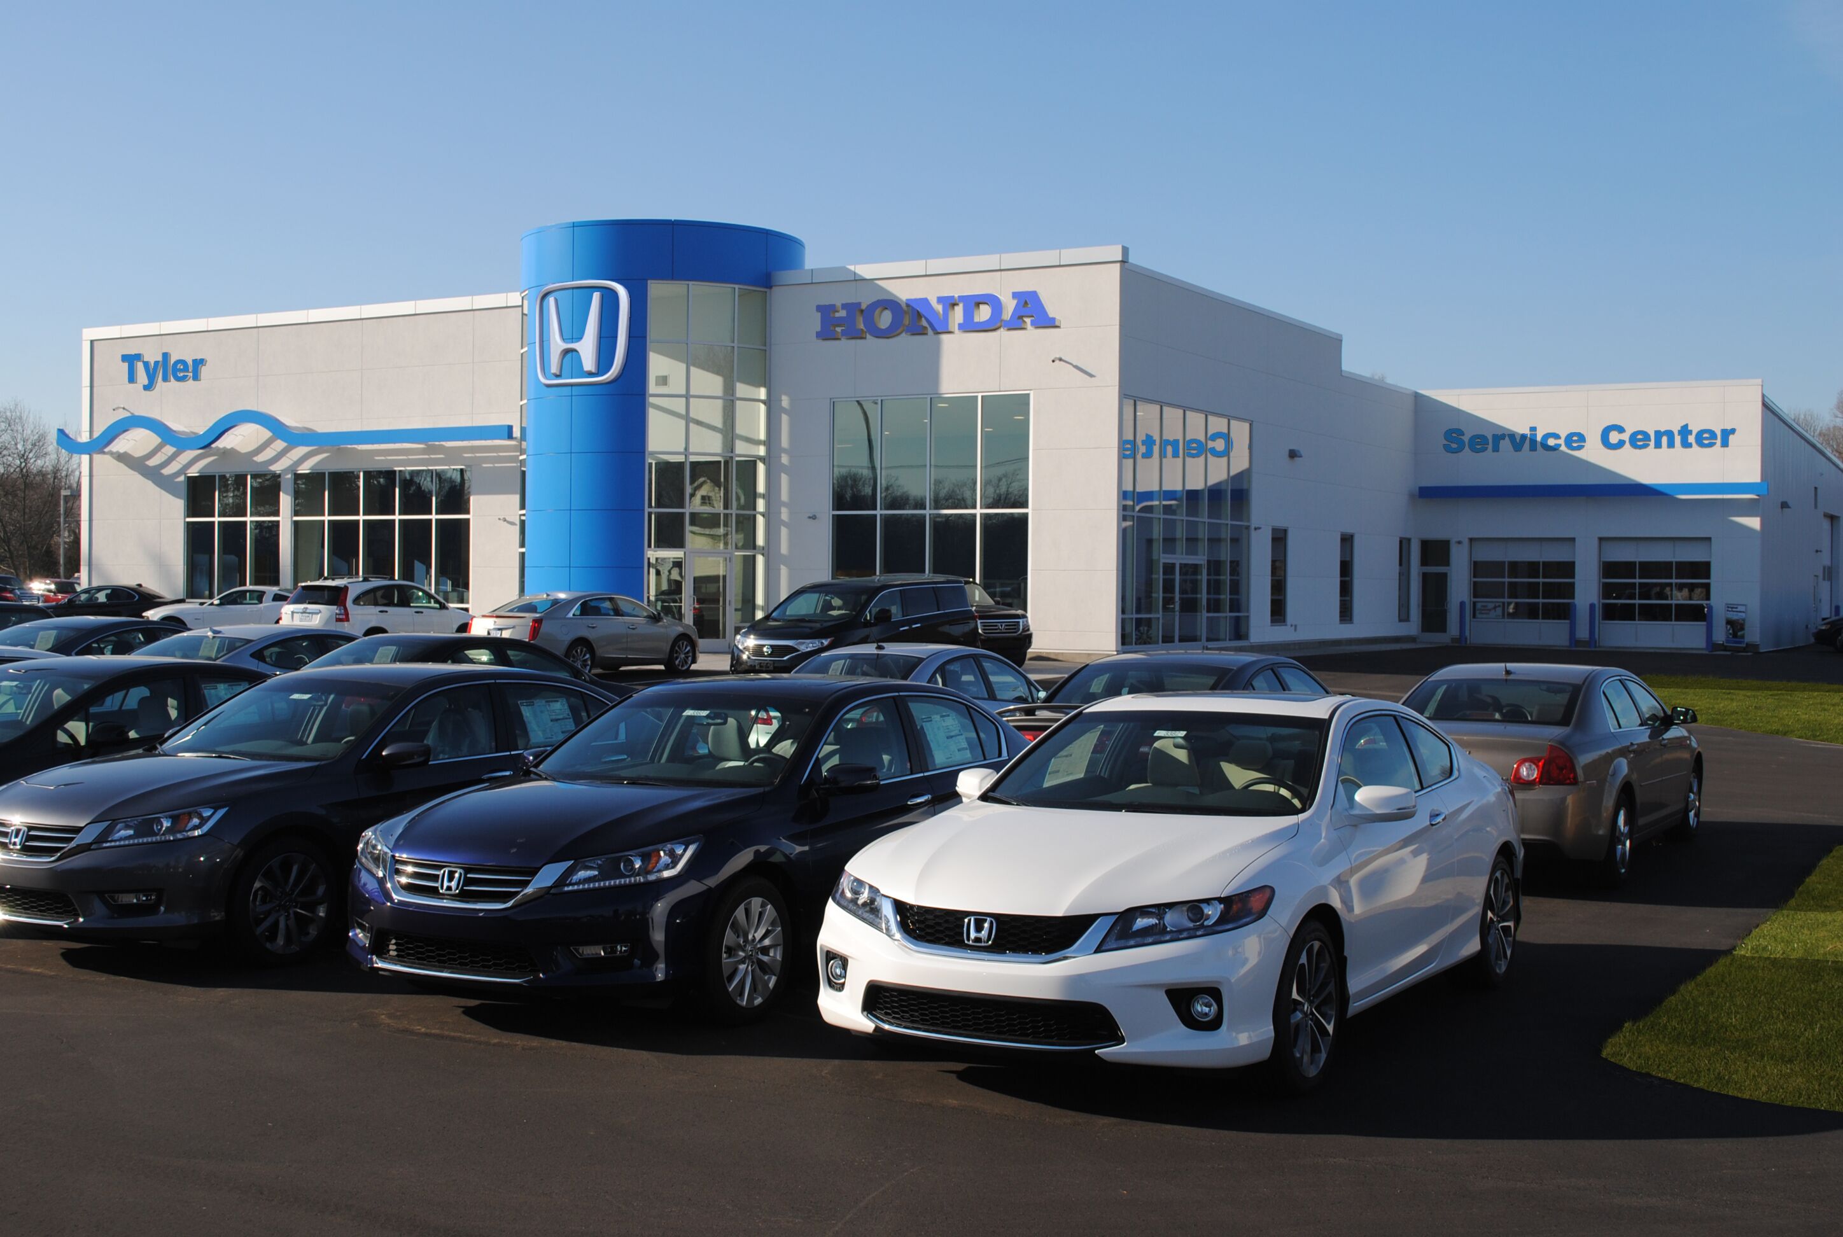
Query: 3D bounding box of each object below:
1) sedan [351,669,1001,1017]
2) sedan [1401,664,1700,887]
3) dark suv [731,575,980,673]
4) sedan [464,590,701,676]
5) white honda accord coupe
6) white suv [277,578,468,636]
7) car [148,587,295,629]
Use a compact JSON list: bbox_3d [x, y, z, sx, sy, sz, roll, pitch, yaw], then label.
[{"bbox_3d":[-0.792,1.033,10.341,1.849,1.466,4.862,1,1,29],"label":"sedan"},{"bbox_3d":[4.630,1.073,15.000,1.786,1.451,4.872,1,1,30],"label":"sedan"},{"bbox_3d":[-1.042,0.253,33.119,1.971,1.830,5.100,1,1,33],"label":"dark suv"},{"bbox_3d":[-6.071,0.278,36.796,1.852,1.510,5.131,1,1,32],"label":"sedan"},{"bbox_3d":[1.407,1.072,9.129,1.849,1.435,4.806,1,1,30],"label":"white honda accord coupe"},{"bbox_3d":[-11.212,0.019,42.102,1.820,1.680,4.550,1,1,29],"label":"white suv"},{"bbox_3d":[-17.056,-0.086,50.228,4.778,1.400,1.877,0,1,-11],"label":"car"}]

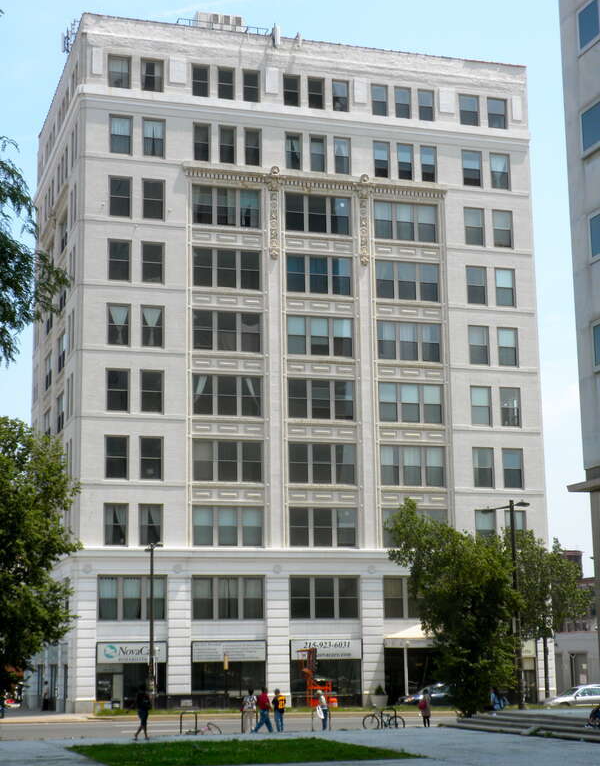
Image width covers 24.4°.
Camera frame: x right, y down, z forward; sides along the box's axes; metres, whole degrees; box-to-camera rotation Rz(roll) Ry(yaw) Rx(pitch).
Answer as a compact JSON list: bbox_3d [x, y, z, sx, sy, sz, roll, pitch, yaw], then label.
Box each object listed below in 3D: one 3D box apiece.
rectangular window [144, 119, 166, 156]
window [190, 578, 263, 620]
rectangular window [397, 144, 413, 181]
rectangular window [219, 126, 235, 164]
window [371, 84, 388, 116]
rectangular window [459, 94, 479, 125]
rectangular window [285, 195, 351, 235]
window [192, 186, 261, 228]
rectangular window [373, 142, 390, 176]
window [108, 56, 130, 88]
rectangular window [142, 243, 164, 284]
[{"bbox_3d":[-9.133,-15.309,86.924,1.409,2.557,0.200,3,-11,-17],"label":"rectangular window"},{"bbox_3d":[-3.959,11.996,77.358,4.190,2.382,0.220,3,-12,-17],"label":"window"},{"bbox_3d":[6.829,-14.248,89.456,1.043,2.369,0.150,3,-12,-17],"label":"rectangular window"},{"bbox_3d":[-4.356,-14.411,83.913,1.060,2.366,0.200,3,-11,-17],"label":"rectangular window"},{"bbox_3d":[5.293,-18.760,92.259,1.127,2.179,0.200,3,-11,-17],"label":"window"},{"bbox_3d":[10.746,-17.287,87.898,1.334,2.000,0.220,3,-12,-17],"label":"rectangular window"},{"bbox_3d":[1.151,-10.822,89.362,4.422,2.533,0.200,3,-11,-17],"label":"rectangular window"},{"bbox_3d":[-4.474,-10.830,85.153,4.278,2.498,0.150,3,-12,-17],"label":"window"},{"bbox_3d":[5.397,-14.685,91.491,1.082,2.456,0.200,3,-11,-17],"label":"rectangular window"},{"bbox_3d":[-10.570,-18.262,81.327,1.329,1.976,0.220,3,-12,-17],"label":"window"},{"bbox_3d":[-8.973,-7.310,84.721,1.448,2.630,0.250,3,-12,-17],"label":"rectangular window"}]

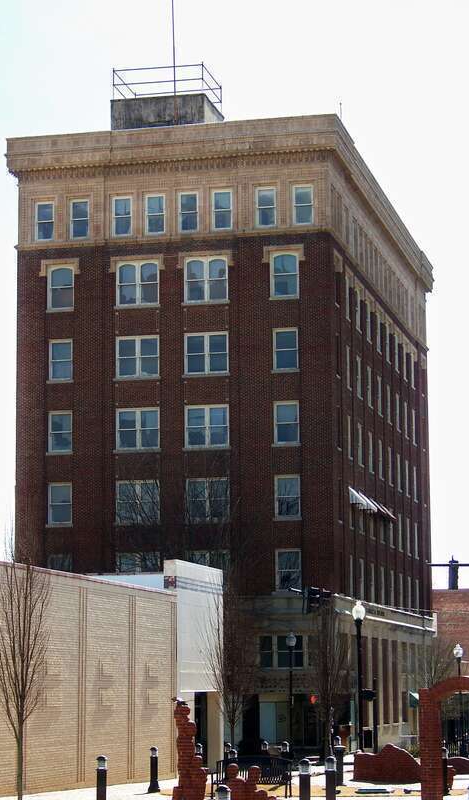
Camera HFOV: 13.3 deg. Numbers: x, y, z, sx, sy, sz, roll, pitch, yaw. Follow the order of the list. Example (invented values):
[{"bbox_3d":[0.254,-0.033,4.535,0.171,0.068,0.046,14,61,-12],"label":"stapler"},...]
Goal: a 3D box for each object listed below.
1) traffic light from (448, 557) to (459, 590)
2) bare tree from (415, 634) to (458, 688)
[{"bbox_3d":[8.273,6.566,76.000,0.380,1.250,0.400,-2,-8,13],"label":"traffic light"},{"bbox_3d":[8.992,12.951,90.000,2.200,5.270,2.200,-2,-8,13],"label":"bare tree"}]

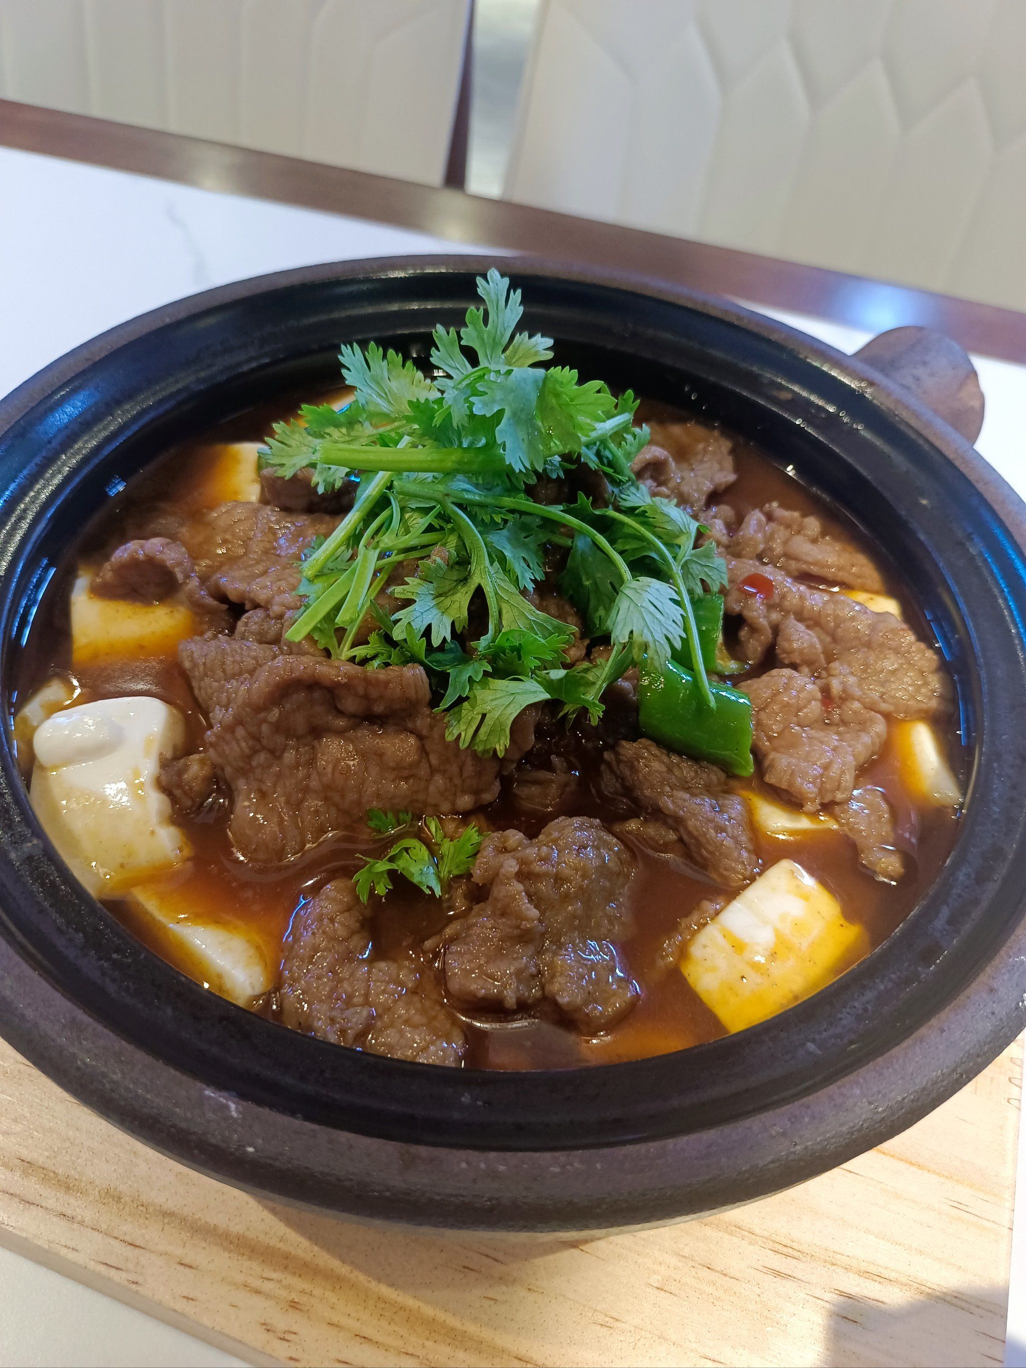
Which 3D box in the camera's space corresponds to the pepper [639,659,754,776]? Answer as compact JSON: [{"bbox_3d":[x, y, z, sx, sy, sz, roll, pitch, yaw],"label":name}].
[{"bbox_3d":[0.044,0.008,0.235,0.028,0.017,0.017,24,51,14],"label":"pepper"}]

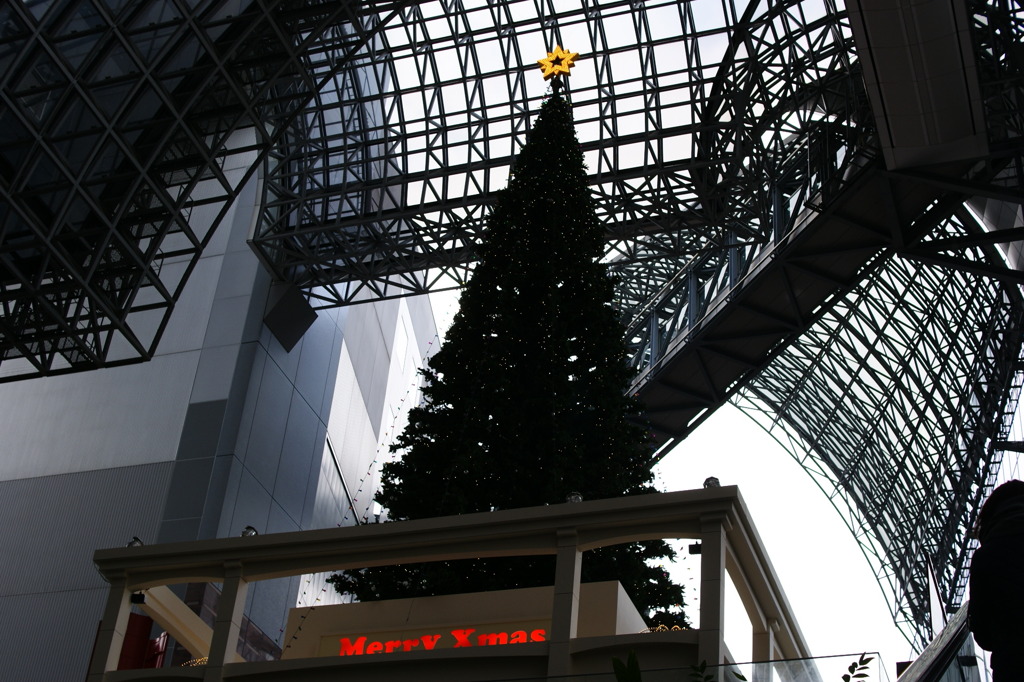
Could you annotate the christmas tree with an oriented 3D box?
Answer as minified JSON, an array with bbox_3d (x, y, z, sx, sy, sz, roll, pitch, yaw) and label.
[{"bbox_3d":[0.636,-0.985,39.668,8.256,19.296,8.256,-8,-37,18],"label":"christmas tree"}]

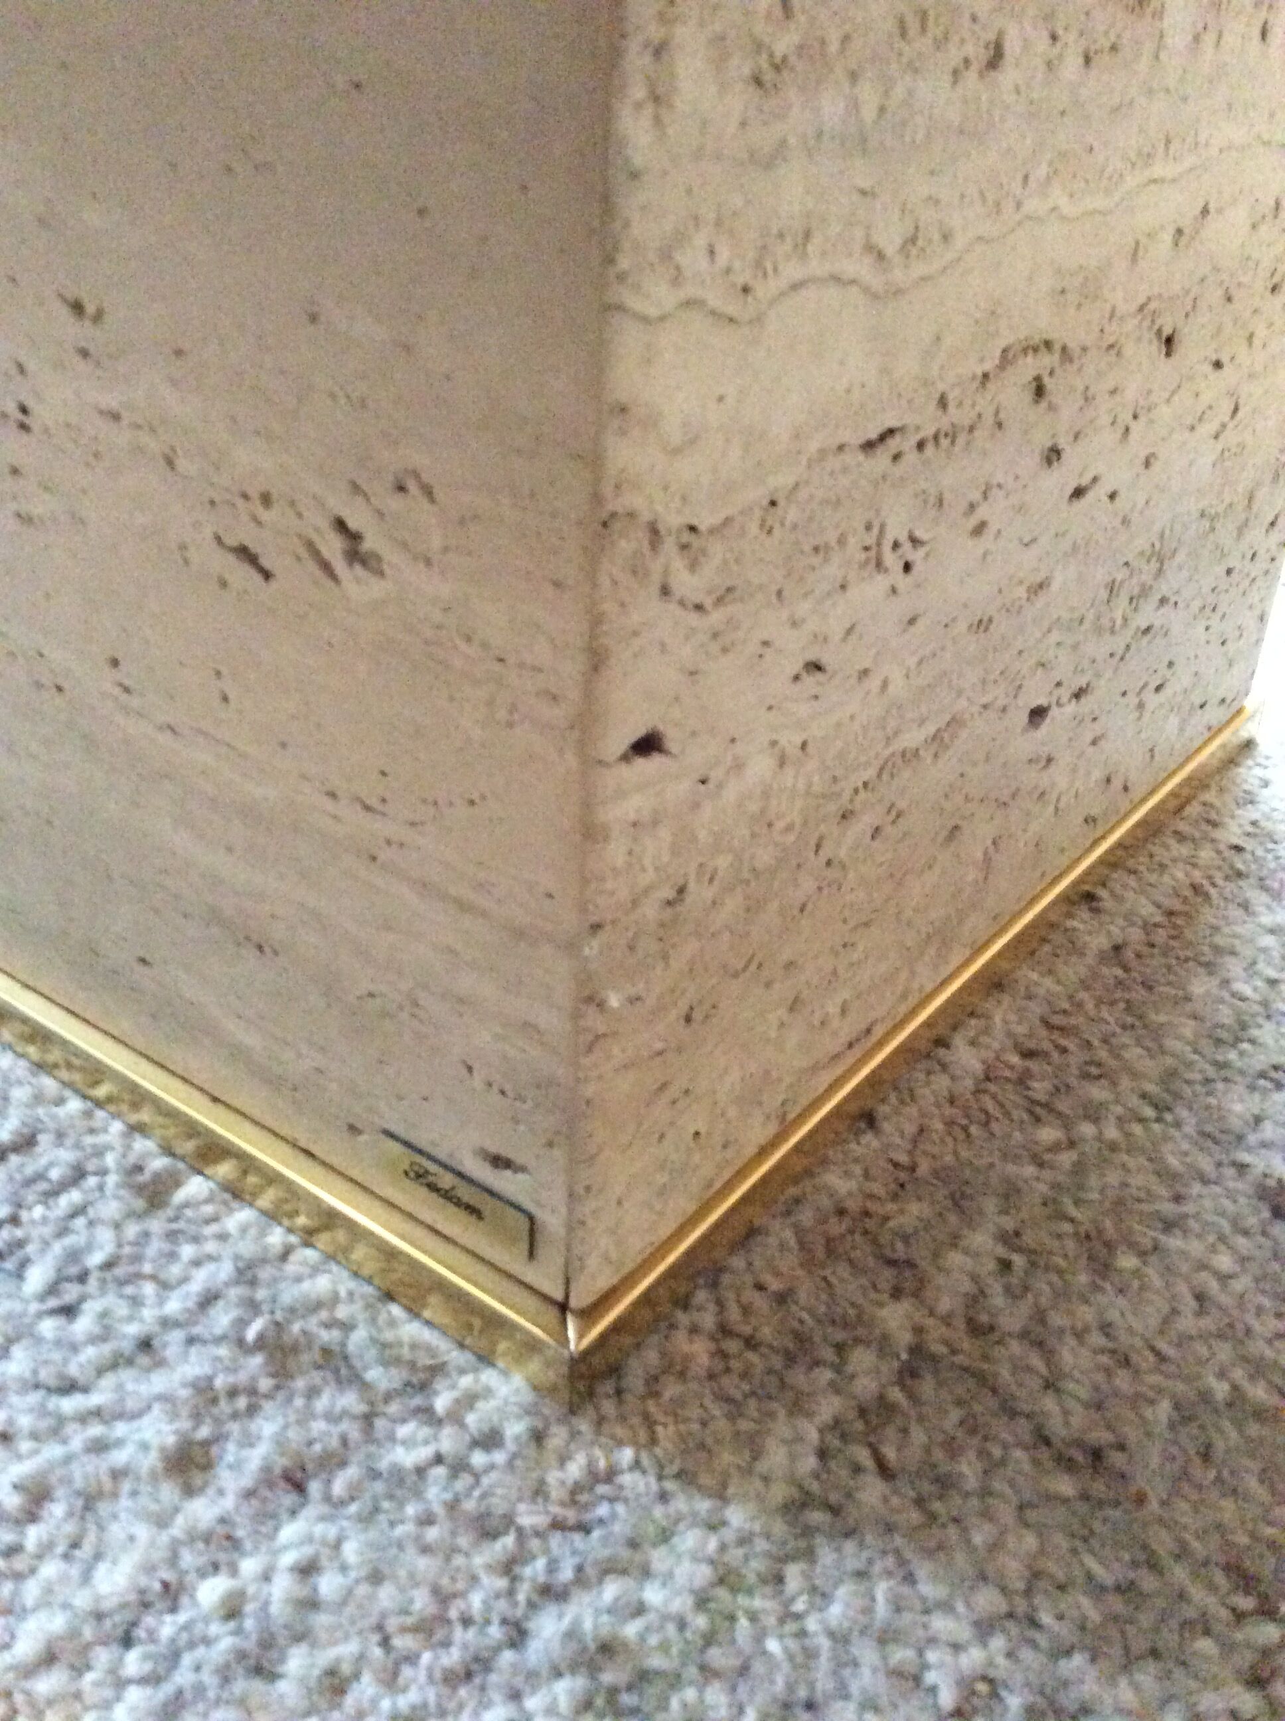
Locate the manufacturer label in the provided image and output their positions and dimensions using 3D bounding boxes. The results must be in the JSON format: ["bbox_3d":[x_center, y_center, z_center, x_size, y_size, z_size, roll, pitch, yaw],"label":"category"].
[{"bbox_3d":[-0.046,0.081,0.385,0.050,0.015,0.002,22,35,30],"label":"manufacturer label"}]

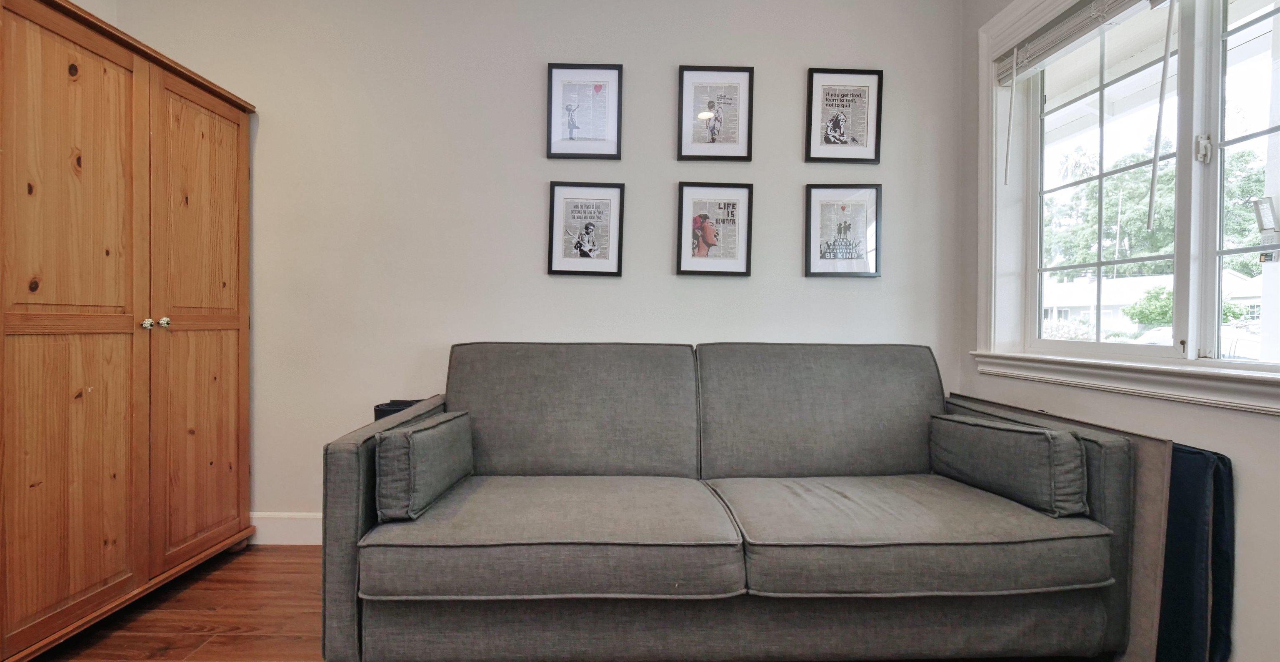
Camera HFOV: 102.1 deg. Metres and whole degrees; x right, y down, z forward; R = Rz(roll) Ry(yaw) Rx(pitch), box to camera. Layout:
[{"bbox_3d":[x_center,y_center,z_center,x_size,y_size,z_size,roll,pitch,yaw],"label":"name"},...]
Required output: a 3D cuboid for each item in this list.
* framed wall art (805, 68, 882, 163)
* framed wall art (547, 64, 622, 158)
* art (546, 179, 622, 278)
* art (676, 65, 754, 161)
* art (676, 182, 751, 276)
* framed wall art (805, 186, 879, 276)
[{"bbox_3d":[0.819,-0.860,2.088,0.298,0.375,0.022,2,1,-1],"label":"framed wall art"},{"bbox_3d":[-0.219,-0.874,2.075,0.298,0.375,0.022,1,1,-1],"label":"framed wall art"},{"bbox_3d":[-0.213,-0.406,2.083,0.298,0.375,0.022,2,1,-1],"label":"art"},{"bbox_3d":[0.304,-0.867,2.082,0.298,0.375,0.022,1,1,-1],"label":"art"},{"bbox_3d":[0.303,-0.406,2.089,0.298,0.375,0.022,2,1,-1],"label":"art"},{"bbox_3d":[0.822,-0.403,2.095,0.298,0.375,0.022,0,1,-1],"label":"framed wall art"}]

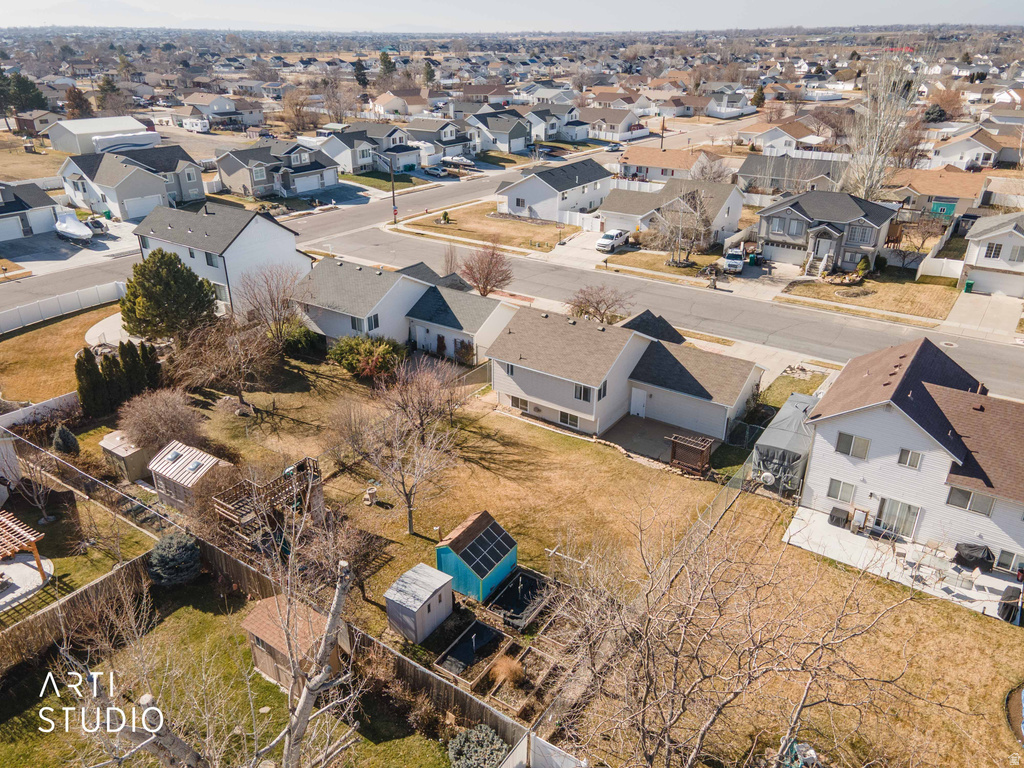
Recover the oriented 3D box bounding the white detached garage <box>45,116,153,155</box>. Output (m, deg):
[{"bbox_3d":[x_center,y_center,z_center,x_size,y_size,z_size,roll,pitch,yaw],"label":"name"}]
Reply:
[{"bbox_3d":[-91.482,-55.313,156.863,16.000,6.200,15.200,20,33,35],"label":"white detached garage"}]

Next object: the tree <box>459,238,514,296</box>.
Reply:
[{"bbox_3d":[-2.713,-11.585,71.422,5.500,5.300,5.400,0,26,0],"label":"tree"}]

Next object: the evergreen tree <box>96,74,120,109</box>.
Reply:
[{"bbox_3d":[-131.531,-94.849,231.528,6.500,10.000,6.500,0,27,0],"label":"evergreen tree"}]

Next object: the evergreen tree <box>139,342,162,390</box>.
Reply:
[{"bbox_3d":[-26.877,-1.334,52.636,1.500,4.000,1.500,0,27,0],"label":"evergreen tree"}]

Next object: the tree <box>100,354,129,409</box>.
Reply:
[{"bbox_3d":[-27.579,-0.188,48.676,1.720,4.140,1.720,17,31,30],"label":"tree"}]

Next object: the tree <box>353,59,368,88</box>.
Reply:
[{"bbox_3d":[-67.155,-137.634,314.718,6.500,12.400,6.500,0,26,0],"label":"tree"}]

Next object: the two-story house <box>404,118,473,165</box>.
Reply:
[{"bbox_3d":[-14.573,-52.577,150.746,13.990,7.780,13.000,18,31,31],"label":"two-story house"}]

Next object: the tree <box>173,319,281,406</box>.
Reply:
[{"bbox_3d":[-20.369,-1.398,50.782,7.300,5.800,6.900,0,27,0],"label":"tree"}]

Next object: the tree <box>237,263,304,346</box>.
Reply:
[{"bbox_3d":[-19.734,-6.430,59.231,5.500,7.200,5.300,0,27,0],"label":"tree"}]

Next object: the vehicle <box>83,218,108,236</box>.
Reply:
[{"bbox_3d":[-55.728,-21.146,95.324,3.900,1.700,2.000,17,31,32],"label":"vehicle"}]

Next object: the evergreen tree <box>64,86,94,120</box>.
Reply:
[{"bbox_3d":[-125.266,-81.053,205.135,8.040,9.020,8.040,17,31,30],"label":"evergreen tree"}]

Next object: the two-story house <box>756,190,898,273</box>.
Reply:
[{"bbox_3d":[36.681,-18.262,82.709,12.710,7.190,13.200,17,31,30],"label":"two-story house"}]

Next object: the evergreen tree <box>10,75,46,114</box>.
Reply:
[{"bbox_3d":[-145.928,-86.084,212.036,10.980,11.660,10.980,17,31,30],"label":"evergreen tree"}]

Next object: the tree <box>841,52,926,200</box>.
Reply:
[{"bbox_3d":[53.136,-36.110,102.805,10.500,21.300,10.000,0,27,0],"label":"tree"}]

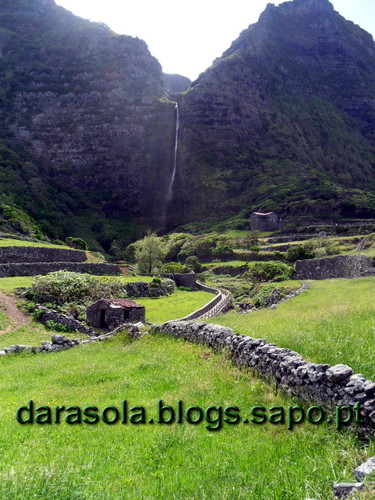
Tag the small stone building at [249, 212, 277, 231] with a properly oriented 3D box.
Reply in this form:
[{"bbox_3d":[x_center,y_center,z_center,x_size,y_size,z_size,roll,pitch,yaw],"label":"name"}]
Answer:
[{"bbox_3d":[19.993,-7.348,105.000,5.900,4.800,4.300,1,-4,-14],"label":"small stone building"}]

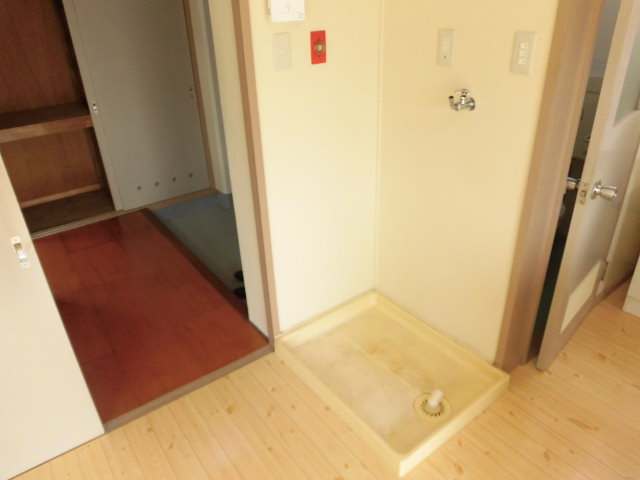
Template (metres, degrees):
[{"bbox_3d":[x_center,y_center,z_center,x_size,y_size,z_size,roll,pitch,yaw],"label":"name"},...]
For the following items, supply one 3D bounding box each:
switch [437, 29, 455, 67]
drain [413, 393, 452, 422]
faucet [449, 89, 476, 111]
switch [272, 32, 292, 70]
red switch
[{"bbox_3d":[0.454,-0.689,1.597,0.012,0.120,0.070,-19,31,-32],"label":"switch"},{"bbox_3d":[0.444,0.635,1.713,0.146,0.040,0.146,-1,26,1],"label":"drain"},{"bbox_3d":[0.494,-0.481,1.545,0.120,0.082,0.056,-19,31,-32],"label":"faucet"},{"bbox_3d":[-0.133,-0.667,1.578,0.070,0.120,0.012,-19,31,-32],"label":"switch"},{"bbox_3d":[-0.002,-0.718,1.658,0.068,0.111,0.018,-19,31,-32],"label":"red switch"}]

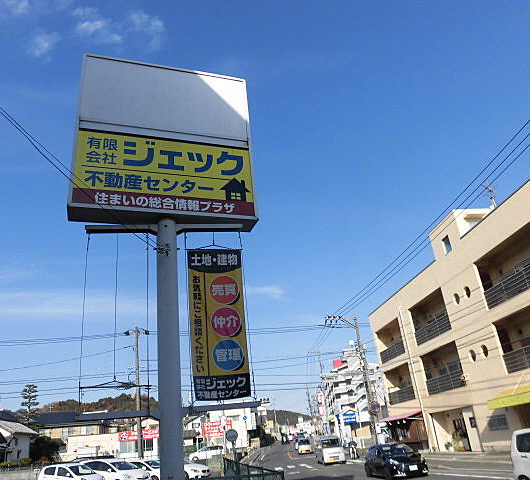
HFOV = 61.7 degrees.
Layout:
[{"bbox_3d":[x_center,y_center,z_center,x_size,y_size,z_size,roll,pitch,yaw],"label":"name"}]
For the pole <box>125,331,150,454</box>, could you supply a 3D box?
[{"bbox_3d":[-8.487,10.715,29.712,1.700,10.100,1.000,-3,-25,-7],"label":"pole"}]

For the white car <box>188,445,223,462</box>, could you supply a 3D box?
[{"bbox_3d":[-7.186,26.224,54.500,4.300,1.500,1.700,2,-26,-18],"label":"white car"}]

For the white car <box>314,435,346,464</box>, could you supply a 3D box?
[{"bbox_3d":[4.514,14.732,31.274,1.490,1.870,3.450,-4,-25,-5],"label":"white car"}]

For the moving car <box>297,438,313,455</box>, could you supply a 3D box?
[{"bbox_3d":[4.592,23.889,51.321,1.480,1.630,3.450,-5,-25,-3],"label":"moving car"}]

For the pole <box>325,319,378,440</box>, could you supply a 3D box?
[{"bbox_3d":[6.494,10.671,32.657,2.600,10.050,0.700,-3,-25,-7],"label":"pole"}]

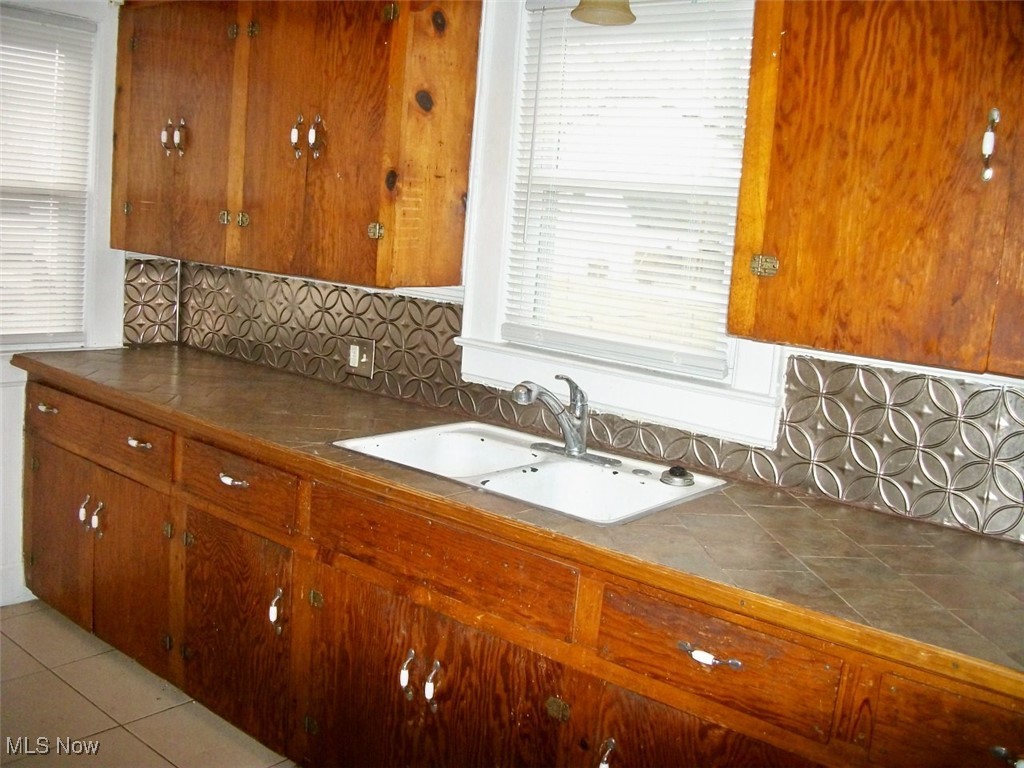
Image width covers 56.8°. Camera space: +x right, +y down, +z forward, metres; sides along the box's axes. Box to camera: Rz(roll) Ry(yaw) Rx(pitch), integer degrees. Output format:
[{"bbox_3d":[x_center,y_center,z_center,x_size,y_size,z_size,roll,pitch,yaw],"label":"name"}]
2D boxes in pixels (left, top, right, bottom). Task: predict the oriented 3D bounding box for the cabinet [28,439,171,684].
[{"bbox_3d":[-1.166,0.506,3.266,0.875,0.580,0.580,12,12,36],"label":"cabinet"}]

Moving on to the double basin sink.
[{"bbox_3d":[0.027,0.285,2.388,0.820,0.185,0.555,12,12,36],"label":"double basin sink"}]

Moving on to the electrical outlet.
[{"bbox_3d":[-0.494,-0.087,3.073,0.117,0.119,0.012,12,12,36],"label":"electrical outlet"}]

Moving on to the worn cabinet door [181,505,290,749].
[{"bbox_3d":[-0.751,0.647,2.535,0.497,0.548,0.031,11,11,39],"label":"worn cabinet door"}]

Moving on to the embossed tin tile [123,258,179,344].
[{"bbox_3d":[-1.354,-0.307,3.575,0.010,0.316,0.234,12,12,36],"label":"embossed tin tile"}]

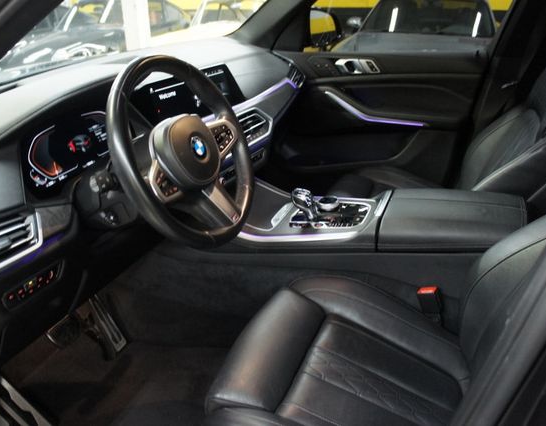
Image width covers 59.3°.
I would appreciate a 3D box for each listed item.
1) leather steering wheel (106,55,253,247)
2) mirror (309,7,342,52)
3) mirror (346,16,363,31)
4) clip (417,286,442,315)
[{"bbox_3d":[-0.172,-0.111,0.925,0.110,0.372,0.372,-15,14,31],"label":"leather steering wheel"},{"bbox_3d":[0.193,-0.832,2.153,0.120,0.168,0.250,21,31,37],"label":"mirror"},{"bbox_3d":[0.934,-2.176,5.500,0.200,0.140,0.120,9,26,18],"label":"mirror"},{"bbox_3d":[0.351,0.200,1.073,0.038,0.062,0.026,-5,20,43],"label":"clip"}]

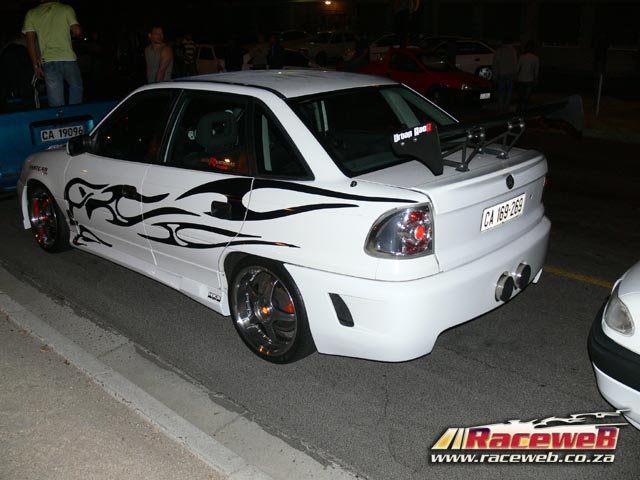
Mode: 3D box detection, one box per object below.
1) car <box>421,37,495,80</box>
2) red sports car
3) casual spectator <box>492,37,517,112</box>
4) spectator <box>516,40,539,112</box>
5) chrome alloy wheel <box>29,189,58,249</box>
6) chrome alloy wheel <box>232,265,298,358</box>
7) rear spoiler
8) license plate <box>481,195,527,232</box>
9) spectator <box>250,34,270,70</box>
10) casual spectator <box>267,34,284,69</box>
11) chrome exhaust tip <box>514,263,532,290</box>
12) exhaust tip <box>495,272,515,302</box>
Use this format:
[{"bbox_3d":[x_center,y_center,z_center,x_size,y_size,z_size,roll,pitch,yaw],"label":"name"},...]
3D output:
[{"bbox_3d":[4.108,-6.113,22.013,4.050,1.400,1.660,-3,18,-11],"label":"car"},{"bbox_3d":[2.402,-4.124,16.368,1.630,1.420,4.200,-15,24,-41],"label":"red sports car"},{"bbox_3d":[4.302,-3.912,15.377,0.520,1.730,0.320,5,18,14],"label":"casual spectator"},{"bbox_3d":[4.797,-3.841,15.234,0.500,1.660,0.320,6,19,16],"label":"spectator"},{"bbox_3d":[-2.076,-0.188,5.069,0.500,0.500,0.190,16,24,40],"label":"chrome alloy wheel"},{"bbox_3d":[-0.232,0.353,3.442,0.500,0.500,0.190,16,24,40],"label":"chrome alloy wheel"},{"bbox_3d":[0.848,-0.510,3.160,0.335,0.300,1.440,16,24,40],"label":"rear spoiler"},{"bbox_3d":[0.919,-0.139,3.213,0.015,0.120,0.440,18,25,40],"label":"license plate"},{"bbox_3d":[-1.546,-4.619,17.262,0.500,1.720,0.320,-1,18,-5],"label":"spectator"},{"bbox_3d":[-1.230,-4.602,17.259,0.480,1.700,0.320,7,19,20],"label":"casual spectator"},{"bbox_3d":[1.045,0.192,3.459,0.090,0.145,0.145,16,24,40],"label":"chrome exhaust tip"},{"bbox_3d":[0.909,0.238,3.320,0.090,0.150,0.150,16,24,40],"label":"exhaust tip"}]

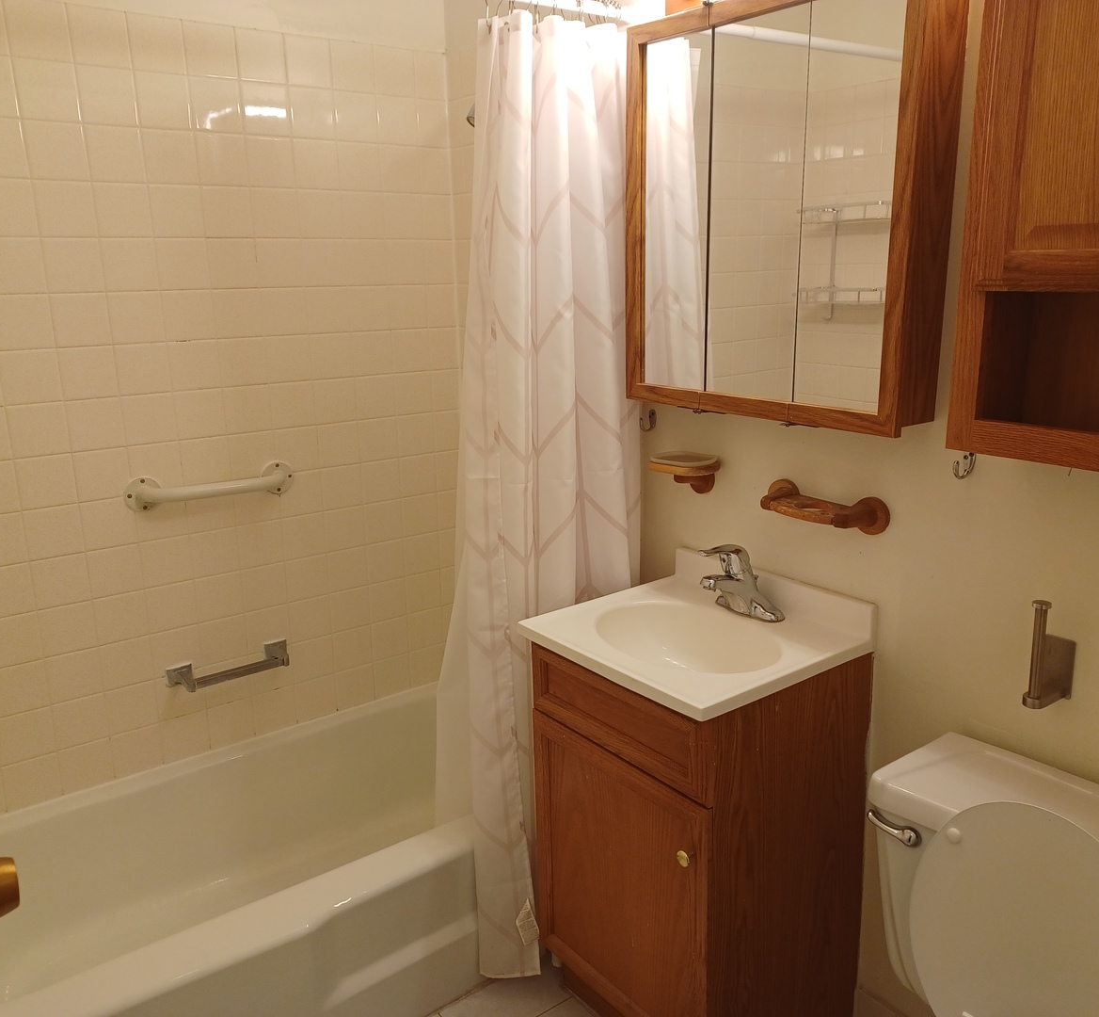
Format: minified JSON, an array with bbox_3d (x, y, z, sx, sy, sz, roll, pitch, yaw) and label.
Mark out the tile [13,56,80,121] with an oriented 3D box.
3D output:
[{"bbox_3d":[-0.991,-0.822,1.933,0.108,0.108,0.010,-11,17,-35],"label":"tile"}]

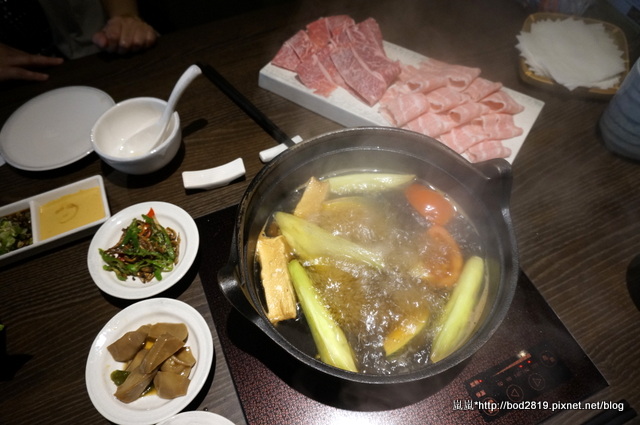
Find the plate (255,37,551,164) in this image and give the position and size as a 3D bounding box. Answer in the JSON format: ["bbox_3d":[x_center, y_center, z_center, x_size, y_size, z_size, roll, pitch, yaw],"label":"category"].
[{"bbox_3d":[0.106,-0.167,0.597,0.346,0.025,0.176,33,64,20],"label":"plate"}]

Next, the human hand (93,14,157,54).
[{"bbox_3d":[-0.302,-0.274,0.658,0.088,0.050,0.075,-23,60,-12],"label":"human hand"}]

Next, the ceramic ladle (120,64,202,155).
[{"bbox_3d":[-0.194,-0.123,0.548,0.139,0.035,0.042,-46,65,3],"label":"ceramic ladle"}]

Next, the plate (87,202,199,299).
[{"bbox_3d":[-0.194,0.043,0.477,0.122,0.020,0.122,-1,58,1],"label":"plate"}]

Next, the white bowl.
[{"bbox_3d":[-0.225,-0.090,0.544,0.105,0.052,0.105,-1,58,1],"label":"white bowl"}]

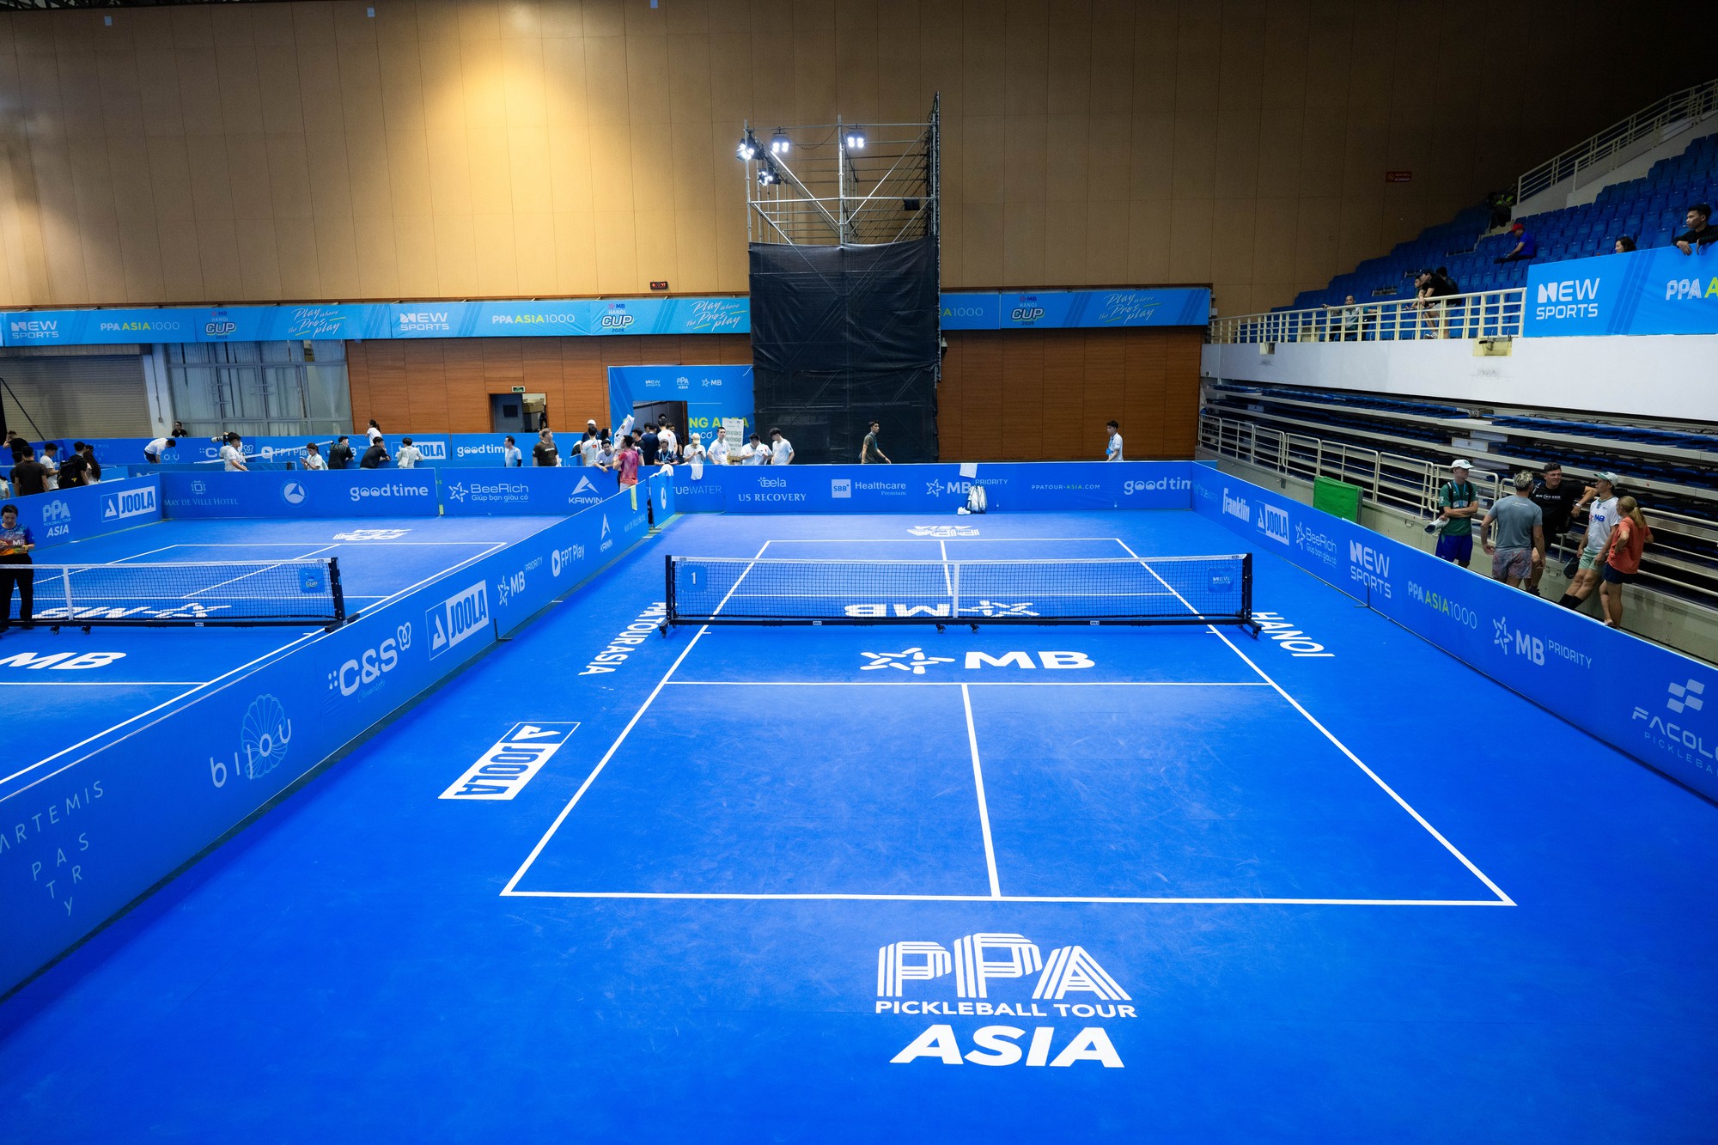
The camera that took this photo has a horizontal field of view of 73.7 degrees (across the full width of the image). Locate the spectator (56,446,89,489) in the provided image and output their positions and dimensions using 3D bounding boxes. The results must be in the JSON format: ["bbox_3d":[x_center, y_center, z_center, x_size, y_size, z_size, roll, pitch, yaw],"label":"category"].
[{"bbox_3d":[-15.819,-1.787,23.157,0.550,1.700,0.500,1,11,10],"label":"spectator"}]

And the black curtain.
[{"bbox_3d":[-0.326,-4.391,25.258,4.050,5.600,0.150,0,11,3],"label":"black curtain"}]

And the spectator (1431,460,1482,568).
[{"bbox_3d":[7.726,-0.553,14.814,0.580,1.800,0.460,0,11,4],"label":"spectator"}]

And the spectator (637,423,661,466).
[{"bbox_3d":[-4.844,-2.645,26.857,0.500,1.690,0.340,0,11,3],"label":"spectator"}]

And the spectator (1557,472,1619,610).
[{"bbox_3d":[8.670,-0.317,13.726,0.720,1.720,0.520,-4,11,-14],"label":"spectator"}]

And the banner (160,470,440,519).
[{"bbox_3d":[-11.604,-1.599,23.731,5.700,1.000,0.100,-1,11,-1],"label":"banner"}]

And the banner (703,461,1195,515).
[{"bbox_3d":[1.846,-1.721,23.404,9.800,1.000,0.100,0,11,4],"label":"banner"}]

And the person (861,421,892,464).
[{"bbox_3d":[0.418,-2.539,25.828,0.620,1.730,0.500,1,11,11],"label":"person"}]

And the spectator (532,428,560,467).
[{"bbox_3d":[-6.590,-2.163,24.292,0.550,1.760,0.380,-8,13,-33],"label":"spectator"}]

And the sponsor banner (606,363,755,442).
[{"bbox_3d":[-4.649,-4.052,30.890,4.000,2.920,0.120,0,11,3],"label":"sponsor banner"}]

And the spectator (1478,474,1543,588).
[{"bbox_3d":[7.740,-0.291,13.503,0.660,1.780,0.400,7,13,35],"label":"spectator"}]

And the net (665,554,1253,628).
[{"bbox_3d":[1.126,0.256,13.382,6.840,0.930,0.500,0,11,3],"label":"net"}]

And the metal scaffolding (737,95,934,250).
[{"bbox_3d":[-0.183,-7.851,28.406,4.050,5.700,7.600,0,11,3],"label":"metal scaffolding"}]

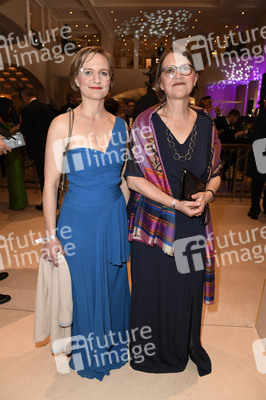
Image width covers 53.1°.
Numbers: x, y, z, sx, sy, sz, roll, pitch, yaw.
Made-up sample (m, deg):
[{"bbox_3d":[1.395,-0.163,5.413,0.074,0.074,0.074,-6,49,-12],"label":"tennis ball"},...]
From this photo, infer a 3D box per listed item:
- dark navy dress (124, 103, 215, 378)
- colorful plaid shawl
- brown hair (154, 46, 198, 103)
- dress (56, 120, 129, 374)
[{"bbox_3d":[0.210,0.291,1.452,0.460,1.460,0.350,-1,16,-3],"label":"dark navy dress"},{"bbox_3d":[0.210,0.062,1.344,0.450,1.000,0.300,-1,16,-3],"label":"colorful plaid shawl"},{"bbox_3d":[0.195,-0.546,1.185,0.190,0.230,0.210,1,16,3],"label":"brown hair"},{"bbox_3d":[-0.205,0.302,1.449,0.400,1.440,0.340,-4,16,-12],"label":"dress"}]

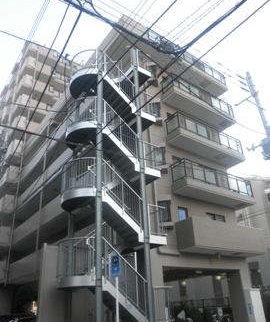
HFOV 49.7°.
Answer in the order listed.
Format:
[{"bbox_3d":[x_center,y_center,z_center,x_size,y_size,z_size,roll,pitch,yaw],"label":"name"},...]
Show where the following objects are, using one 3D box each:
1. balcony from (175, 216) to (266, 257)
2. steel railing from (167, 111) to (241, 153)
[{"bbox_3d":[4.480,4.029,14.833,5.528,1.306,1.275,16,-33,-33],"label":"balcony"},{"bbox_3d":[4.267,-1.301,17.586,5.590,0.969,1.193,16,-33,-33],"label":"steel railing"}]

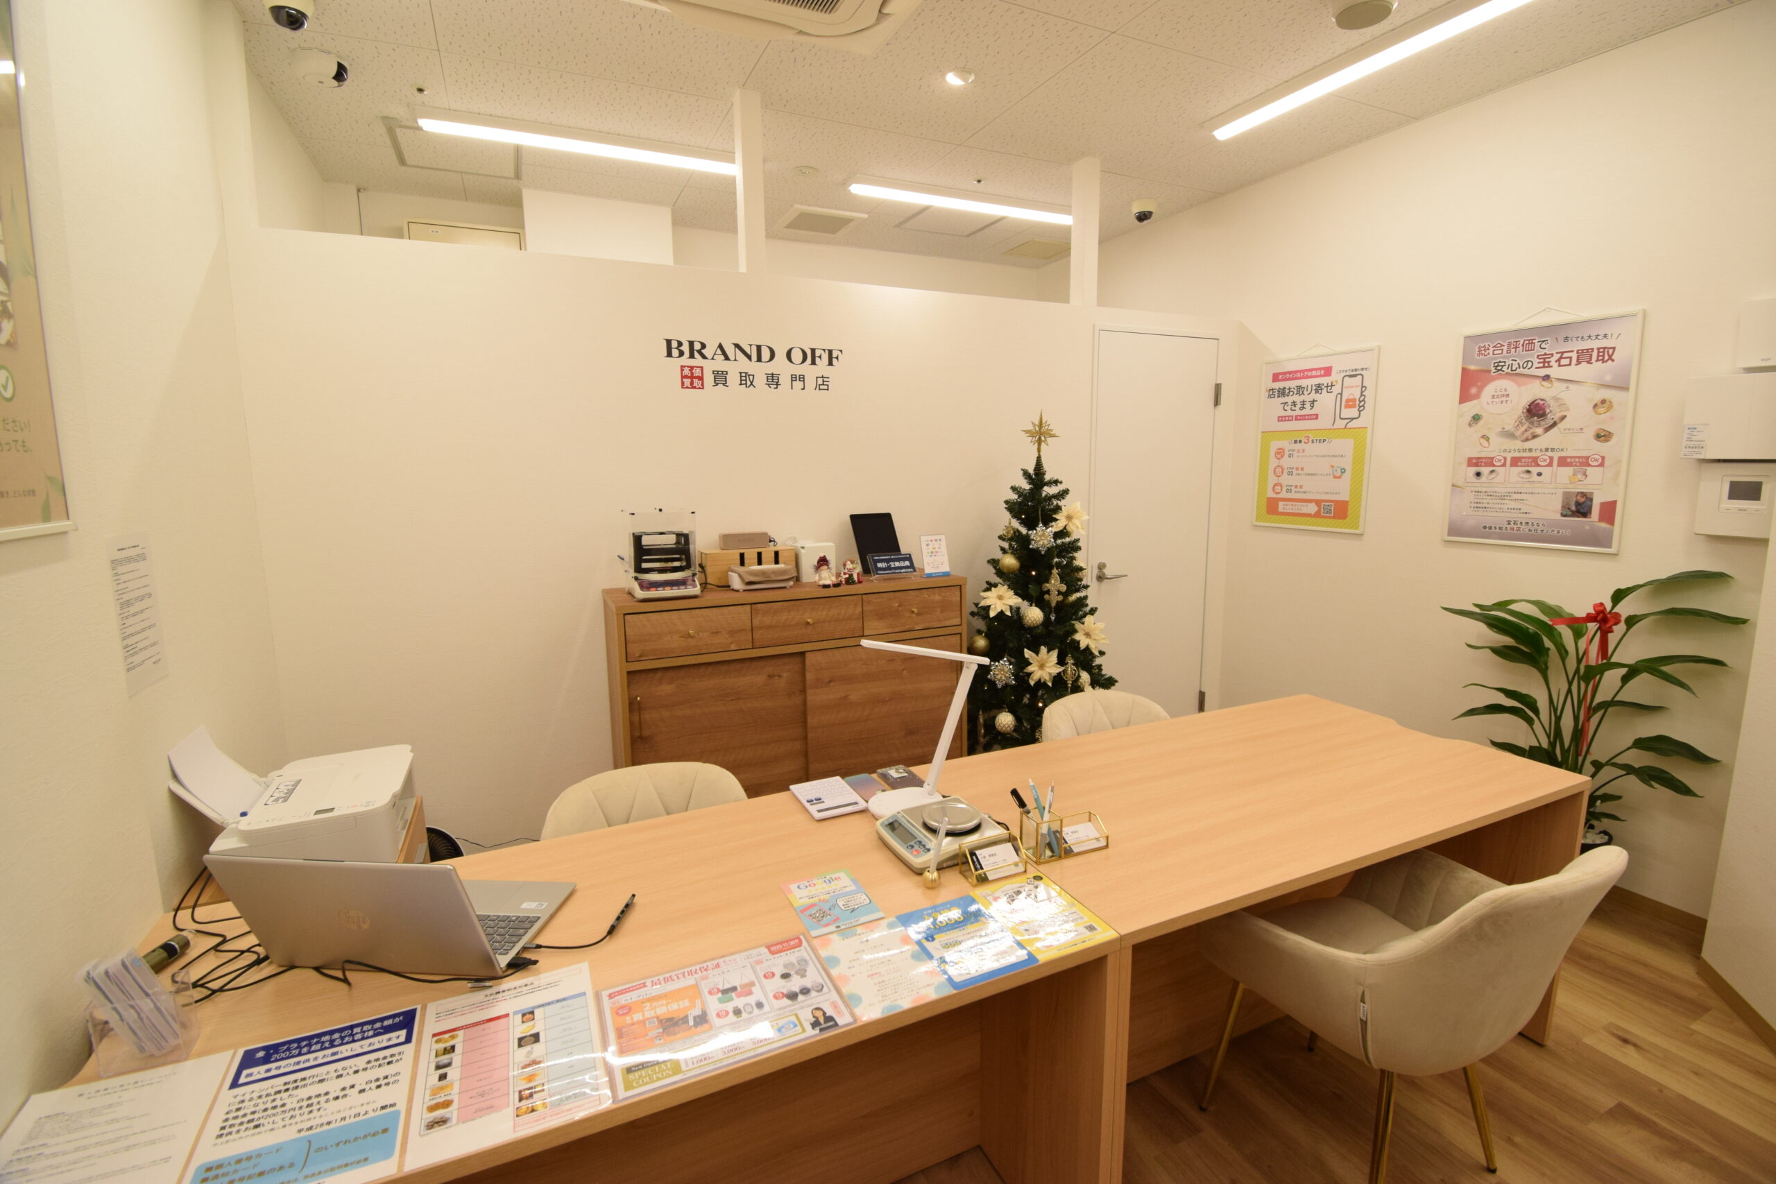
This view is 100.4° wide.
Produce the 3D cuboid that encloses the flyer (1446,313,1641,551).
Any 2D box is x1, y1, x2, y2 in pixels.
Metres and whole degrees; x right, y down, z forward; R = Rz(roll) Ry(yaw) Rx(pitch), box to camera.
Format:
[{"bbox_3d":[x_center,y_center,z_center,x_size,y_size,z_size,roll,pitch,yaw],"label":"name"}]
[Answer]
[{"bbox_3d":[2.294,-0.549,2.631,0.020,0.770,0.520,-6,11,-27],"label":"flyer"}]

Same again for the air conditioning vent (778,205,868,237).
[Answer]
[{"bbox_3d":[-0.353,-1.918,3.848,0.395,0.031,0.391,-5,10,-25],"label":"air conditioning vent"}]

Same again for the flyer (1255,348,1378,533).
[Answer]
[{"bbox_3d":[1.867,-0.655,3.274,0.021,0.758,0.518,-5,10,-25],"label":"flyer"}]

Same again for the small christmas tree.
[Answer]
[{"bbox_3d":[0.589,0.155,2.889,0.729,1.671,0.694,-5,10,-25],"label":"small christmas tree"}]

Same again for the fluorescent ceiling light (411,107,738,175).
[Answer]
[{"bbox_3d":[-1.157,-1.790,2.980,1.240,0.060,0.150,-5,11,-23],"label":"fluorescent ceiling light"}]

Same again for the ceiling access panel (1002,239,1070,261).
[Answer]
[{"bbox_3d":[0.922,-2.112,4.589,0.340,0.025,0.340,-5,11,-23],"label":"ceiling access panel"}]

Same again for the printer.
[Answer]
[{"bbox_3d":[-1.317,0.446,1.676,0.380,0.296,0.391,-5,10,-25],"label":"printer"}]

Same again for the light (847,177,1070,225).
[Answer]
[{"bbox_3d":[0.380,-1.923,3.646,1.250,0.060,0.150,-5,11,-23],"label":"light"}]

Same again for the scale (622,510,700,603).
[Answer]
[{"bbox_3d":[-0.754,-0.131,2.445,0.221,0.273,0.234,-5,10,-25],"label":"scale"}]

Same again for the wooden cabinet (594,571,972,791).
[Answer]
[{"bbox_3d":[-0.342,0.484,2.802,1.250,1.045,0.345,-5,11,-23],"label":"wooden cabinet"}]

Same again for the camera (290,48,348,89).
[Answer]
[{"bbox_3d":[-1.823,-1.661,2.360,0.150,0.088,0.150,-4,10,-18],"label":"camera"}]

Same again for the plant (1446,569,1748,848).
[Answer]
[{"bbox_3d":[2.128,0.487,2.340,0.534,1.163,0.723,-5,10,-25],"label":"plant"}]

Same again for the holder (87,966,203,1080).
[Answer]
[{"bbox_3d":[-0.989,0.573,0.986,0.090,0.101,0.059,-5,10,-25],"label":"holder"}]

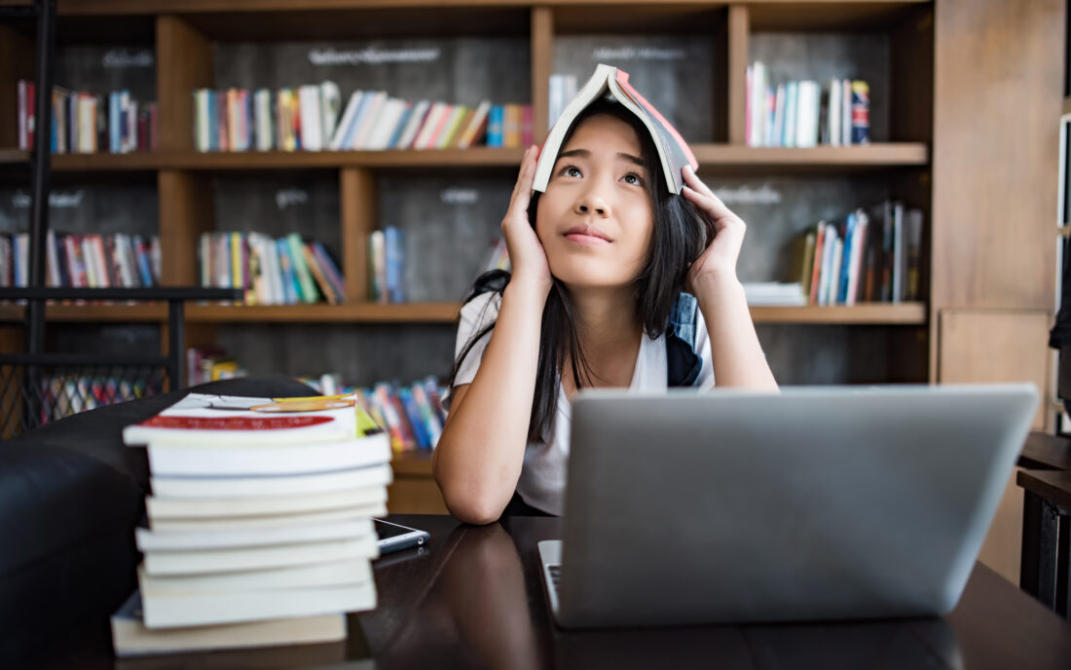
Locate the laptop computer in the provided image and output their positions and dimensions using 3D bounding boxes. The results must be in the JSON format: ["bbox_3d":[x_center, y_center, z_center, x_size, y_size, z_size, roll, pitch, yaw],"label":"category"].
[{"bbox_3d":[0.152,0.111,0.633,0.281,0.177,0.289,0,3,-4],"label":"laptop computer"}]

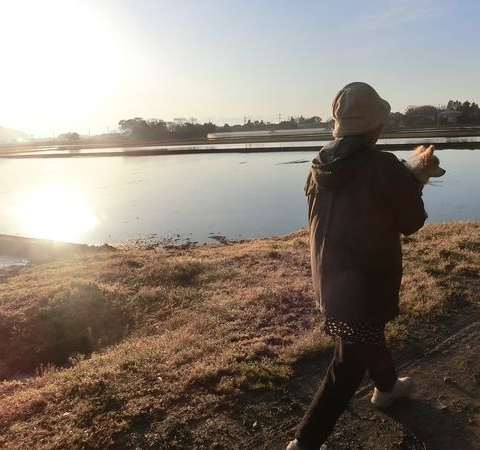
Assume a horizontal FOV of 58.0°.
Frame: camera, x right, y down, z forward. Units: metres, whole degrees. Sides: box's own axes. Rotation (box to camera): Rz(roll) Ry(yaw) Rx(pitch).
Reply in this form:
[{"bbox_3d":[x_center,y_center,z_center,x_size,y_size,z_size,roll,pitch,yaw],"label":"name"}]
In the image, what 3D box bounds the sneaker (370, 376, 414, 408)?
[{"bbox_3d":[0.809,0.846,2.263,0.245,0.100,0.090,-10,15,-32],"label":"sneaker"}]

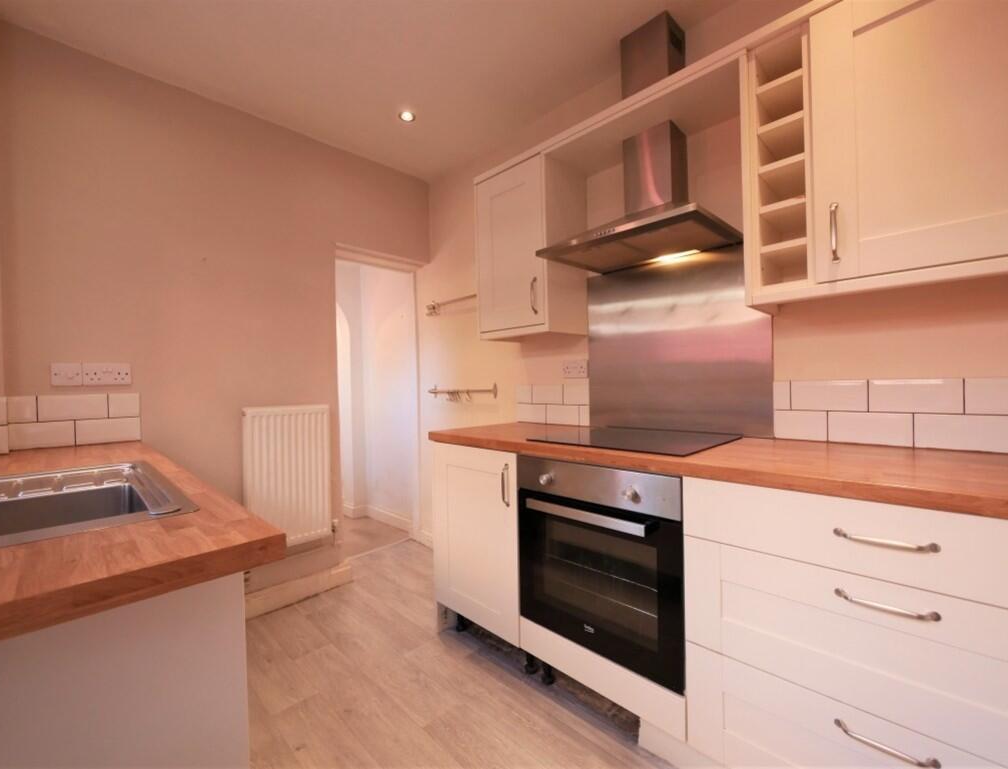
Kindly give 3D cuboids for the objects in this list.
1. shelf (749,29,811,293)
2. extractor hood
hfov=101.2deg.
[{"bbox_3d":[0.887,-0.627,1.290,0.150,0.720,0.330,-1,0,43],"label":"shelf"},{"bbox_3d":[0.495,-0.953,1.560,0.596,0.898,0.485,-1,0,44],"label":"extractor hood"}]

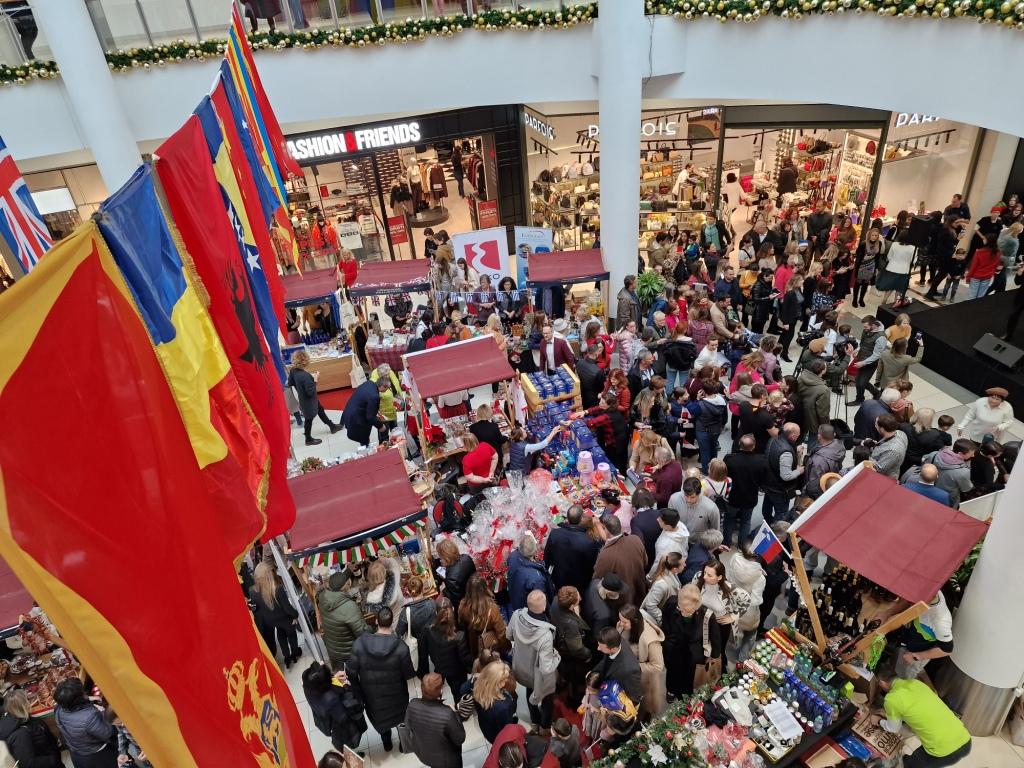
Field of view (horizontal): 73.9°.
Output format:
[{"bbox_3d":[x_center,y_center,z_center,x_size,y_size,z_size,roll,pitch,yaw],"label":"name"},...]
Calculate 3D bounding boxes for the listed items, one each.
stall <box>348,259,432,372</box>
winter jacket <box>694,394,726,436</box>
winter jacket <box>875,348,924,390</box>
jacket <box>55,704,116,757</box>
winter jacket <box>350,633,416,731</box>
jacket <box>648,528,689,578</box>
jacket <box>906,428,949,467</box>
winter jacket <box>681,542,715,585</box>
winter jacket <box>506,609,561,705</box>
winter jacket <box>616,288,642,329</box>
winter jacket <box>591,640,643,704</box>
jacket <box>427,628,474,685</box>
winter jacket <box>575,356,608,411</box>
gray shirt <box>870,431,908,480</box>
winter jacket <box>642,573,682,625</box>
[{"bbox_3d":[-1.937,-1.065,12.564,1.382,2.150,1.180,-3,33,5],"label":"stall"},{"bbox_3d":[2.738,0.421,9.386,0.500,0.660,0.350,0,33,8],"label":"winter jacket"},{"bbox_3d":[5.622,-0.225,9.898,0.480,0.760,0.650,-30,40,-33],"label":"winter jacket"},{"bbox_3d":[-3.902,3.169,6.240,0.520,0.640,0.360,-15,32,-15],"label":"jacket"},{"bbox_3d":[-1.209,2.776,6.503,0.600,1.000,0.380,-9,31,-6],"label":"winter jacket"},{"bbox_3d":[1.708,1.847,7.284,0.370,0.680,0.520,13,36,28],"label":"jacket"},{"bbox_3d":[5.406,0.830,8.896,0.500,0.700,0.340,11,35,25],"label":"jacket"},{"bbox_3d":[2.010,2.021,7.414,0.420,0.720,0.500,-19,35,-19],"label":"winter jacket"},{"bbox_3d":[0.242,2.579,6.711,0.600,0.880,0.420,8,35,19],"label":"winter jacket"},{"bbox_3d":[2.135,-1.336,12.289,0.380,0.850,0.500,-7,32,-2],"label":"winter jacket"},{"bbox_3d":[0.979,2.649,6.142,0.400,0.740,0.530,-16,33,-17],"label":"winter jacket"},{"bbox_3d":[-0.615,2.611,6.690,0.500,0.700,0.360,-11,33,-8],"label":"jacket"},{"bbox_3d":[1.294,-0.008,10.936,0.520,0.800,0.340,19,39,35],"label":"winter jacket"},{"bbox_3d":[4.702,0.925,8.565,0.540,0.720,0.460,-29,40,-32],"label":"gray shirt"},{"bbox_3d":[1.564,2.161,6.888,0.360,0.620,0.480,-12,32,-10],"label":"winter jacket"}]

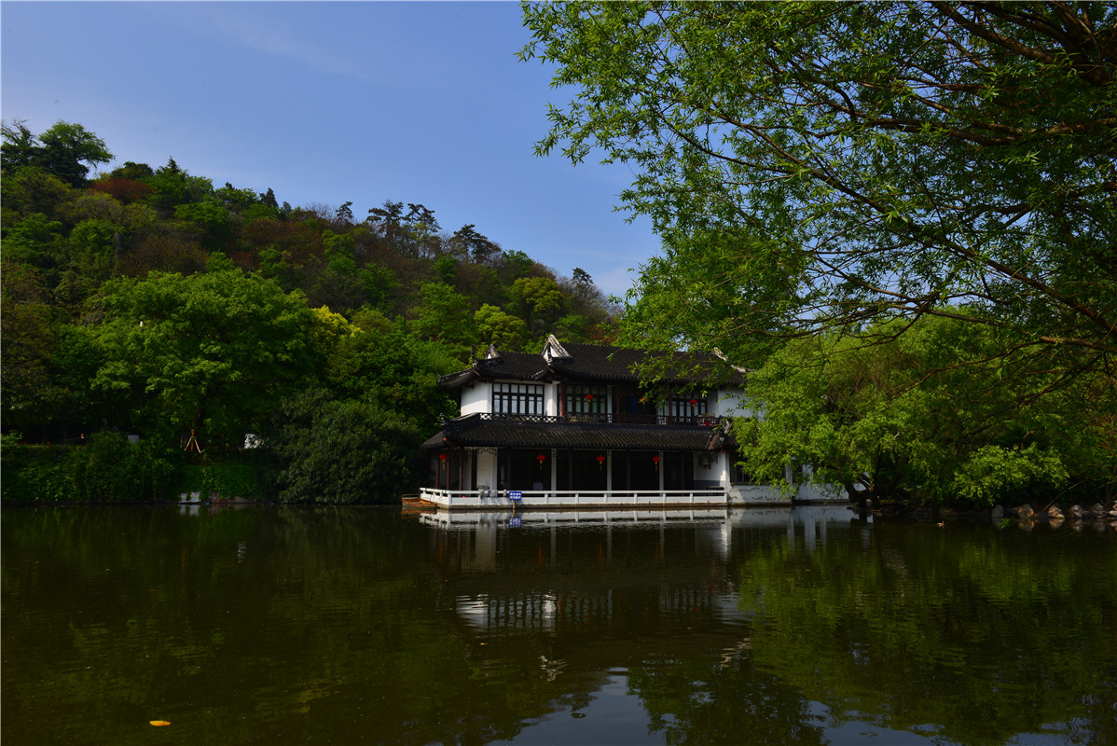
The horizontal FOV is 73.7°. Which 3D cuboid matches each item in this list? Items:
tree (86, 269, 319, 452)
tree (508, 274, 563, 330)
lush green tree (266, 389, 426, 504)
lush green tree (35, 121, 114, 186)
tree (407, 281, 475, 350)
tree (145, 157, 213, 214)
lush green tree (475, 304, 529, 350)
[{"bbox_3d":[-27.185,0.109,58.000,15.960,12.840,15.000,4,-8,-26],"label":"tree"},{"bbox_3d":[-3.023,-9.541,105.000,7.440,7.520,8.000,1,-8,-2],"label":"tree"},{"bbox_3d":[-15.099,5.424,53.500,10.710,7.860,9.000,2,-8,-16],"label":"lush green tree"},{"bbox_3d":[-94.186,-41.558,145.000,13.530,10.500,13.000,5,-9,-34],"label":"lush green tree"},{"bbox_3d":[-14.249,-6.871,90.000,7.800,7.460,8.000,2,-8,-9],"label":"tree"},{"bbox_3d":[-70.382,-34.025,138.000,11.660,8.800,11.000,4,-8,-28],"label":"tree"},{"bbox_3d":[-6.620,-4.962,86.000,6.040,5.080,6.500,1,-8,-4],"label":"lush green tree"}]

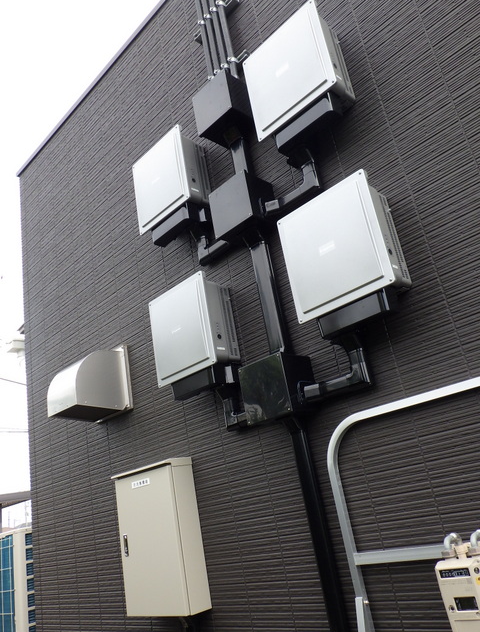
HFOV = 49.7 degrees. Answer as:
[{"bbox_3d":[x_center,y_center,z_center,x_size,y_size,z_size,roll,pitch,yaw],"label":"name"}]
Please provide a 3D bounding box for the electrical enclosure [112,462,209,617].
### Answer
[{"bbox_3d":[-0.440,1.196,2.802,0.160,0.733,0.560,11,-28,-45],"label":"electrical enclosure"}]

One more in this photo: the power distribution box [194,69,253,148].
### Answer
[{"bbox_3d":[-0.078,-1.123,2.842,0.213,0.256,0.252,11,-28,-45],"label":"power distribution box"}]

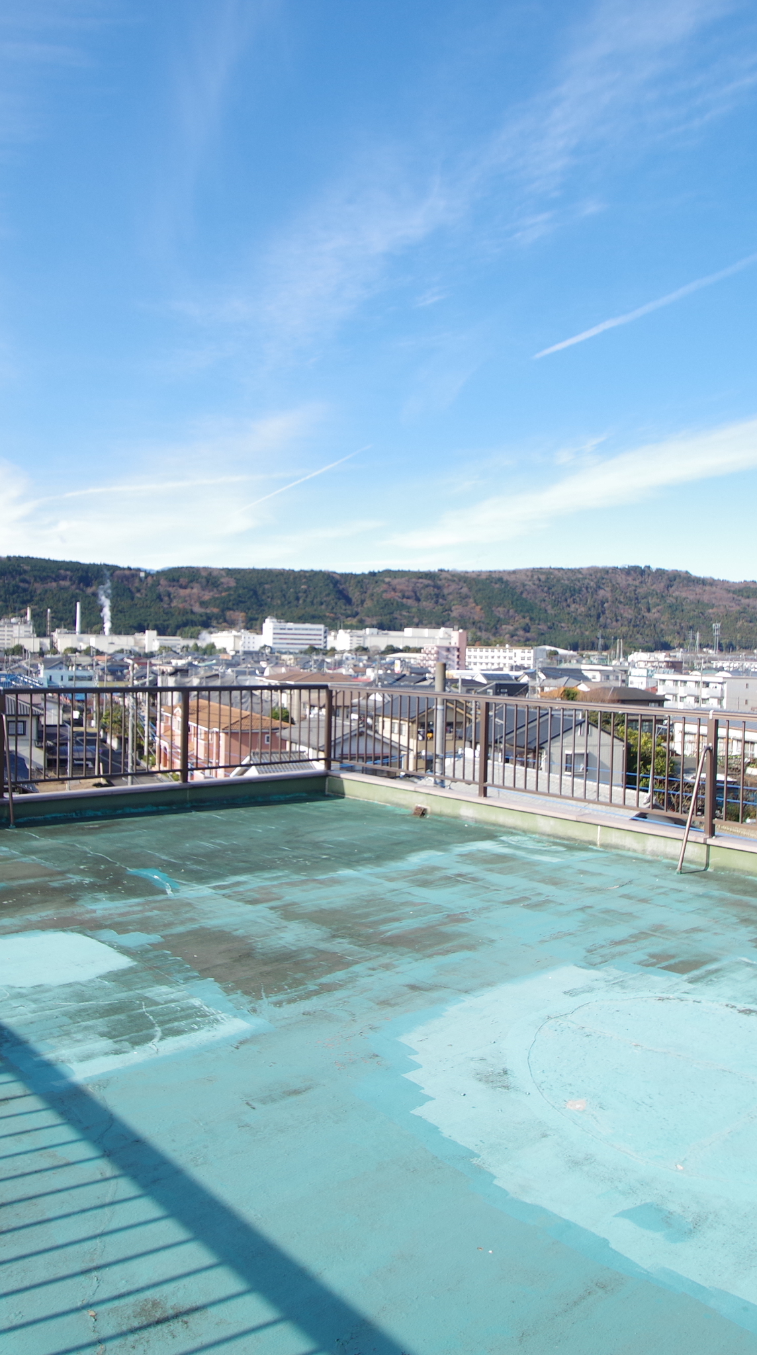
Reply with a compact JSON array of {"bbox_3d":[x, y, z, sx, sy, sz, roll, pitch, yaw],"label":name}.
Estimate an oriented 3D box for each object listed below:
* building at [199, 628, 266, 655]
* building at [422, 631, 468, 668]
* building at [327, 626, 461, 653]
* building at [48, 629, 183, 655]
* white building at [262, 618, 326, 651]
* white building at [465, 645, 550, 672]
[{"bbox_3d":[-112.230,-27.830,700.000,47.210,17.710,30.000,0,2,-20],"label":"building"},{"bbox_3d":[28.540,-10.970,392.000,9.300,18.100,20.480,3,2,42],"label":"building"},{"bbox_3d":[12.350,-30.540,740.000,98.750,17.480,45.000,0,2,-20],"label":"building"},{"bbox_3d":[-214.820,-28.670,740.000,98.620,16.370,40.000,0,2,-20],"label":"building"},{"bbox_3d":[-65.460,-33.670,715.000,46.870,26.150,22.000,0,2,-20],"label":"white building"},{"bbox_3d":[59.850,-8.820,420.000,37.090,11.330,13.260,2,2,40],"label":"white building"}]

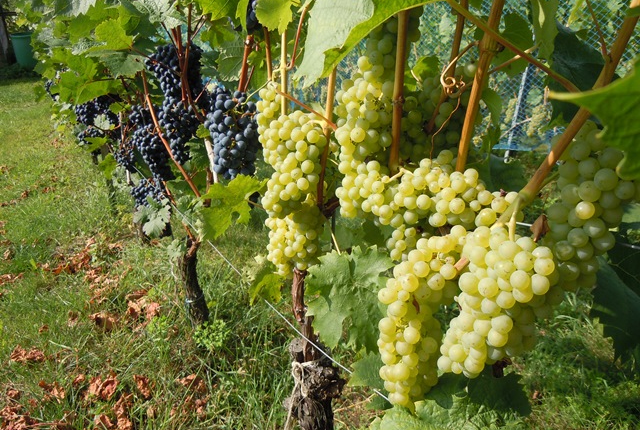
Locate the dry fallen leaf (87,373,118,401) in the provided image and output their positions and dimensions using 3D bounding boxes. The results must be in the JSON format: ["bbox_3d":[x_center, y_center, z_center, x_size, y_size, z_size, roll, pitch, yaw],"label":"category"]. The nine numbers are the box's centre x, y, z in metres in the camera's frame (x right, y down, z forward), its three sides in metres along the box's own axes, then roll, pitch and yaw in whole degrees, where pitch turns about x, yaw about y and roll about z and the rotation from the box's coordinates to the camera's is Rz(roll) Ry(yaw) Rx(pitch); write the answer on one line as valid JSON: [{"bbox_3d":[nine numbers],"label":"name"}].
[{"bbox_3d":[-0.553,0.439,1.410,0.080,0.035,0.065,-5,23,-11],"label":"dry fallen leaf"}]

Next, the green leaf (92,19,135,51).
[{"bbox_3d":[-0.473,-0.411,1.270,0.095,0.068,0.050,-7,22,-18],"label":"green leaf"}]

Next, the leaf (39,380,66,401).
[{"bbox_3d":[-0.675,0.443,1.400,0.070,0.030,0.055,-5,23,-11],"label":"leaf"}]

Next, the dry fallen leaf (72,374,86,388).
[{"bbox_3d":[-0.620,0.427,1.430,0.037,0.020,0.033,-5,23,-11],"label":"dry fallen leaf"}]

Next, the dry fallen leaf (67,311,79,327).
[{"bbox_3d":[-0.651,0.275,1.460,0.034,0.028,0.034,-10,23,-25],"label":"dry fallen leaf"}]

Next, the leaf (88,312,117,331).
[{"bbox_3d":[-0.573,0.280,1.460,0.075,0.032,0.058,-9,23,-23],"label":"leaf"}]

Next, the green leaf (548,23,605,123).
[{"bbox_3d":[0.271,-0.148,0.580,0.068,0.105,0.045,7,24,17],"label":"green leaf"}]

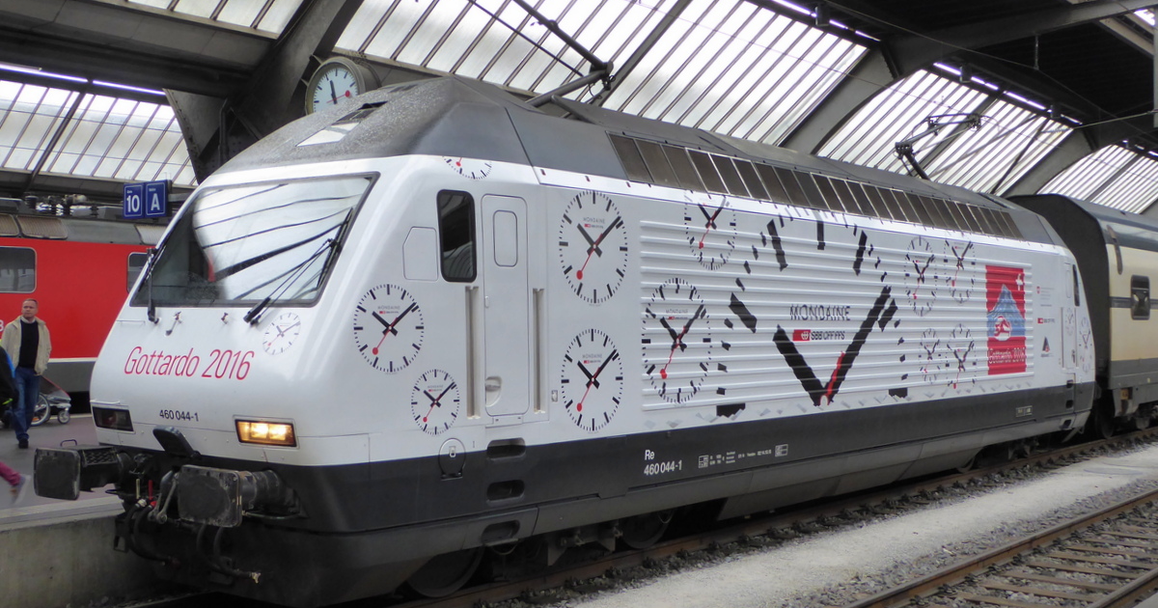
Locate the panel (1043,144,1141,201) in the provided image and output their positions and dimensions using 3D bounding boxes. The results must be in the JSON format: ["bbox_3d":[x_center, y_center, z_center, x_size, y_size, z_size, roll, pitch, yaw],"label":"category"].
[{"bbox_3d":[15.922,-4.098,41.748,2.866,0.120,6.291,-47,-27,27],"label":"panel"}]

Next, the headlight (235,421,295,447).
[{"bbox_3d":[-2.105,0.872,8.859,0.550,0.165,0.100,0,8,31],"label":"headlight"}]

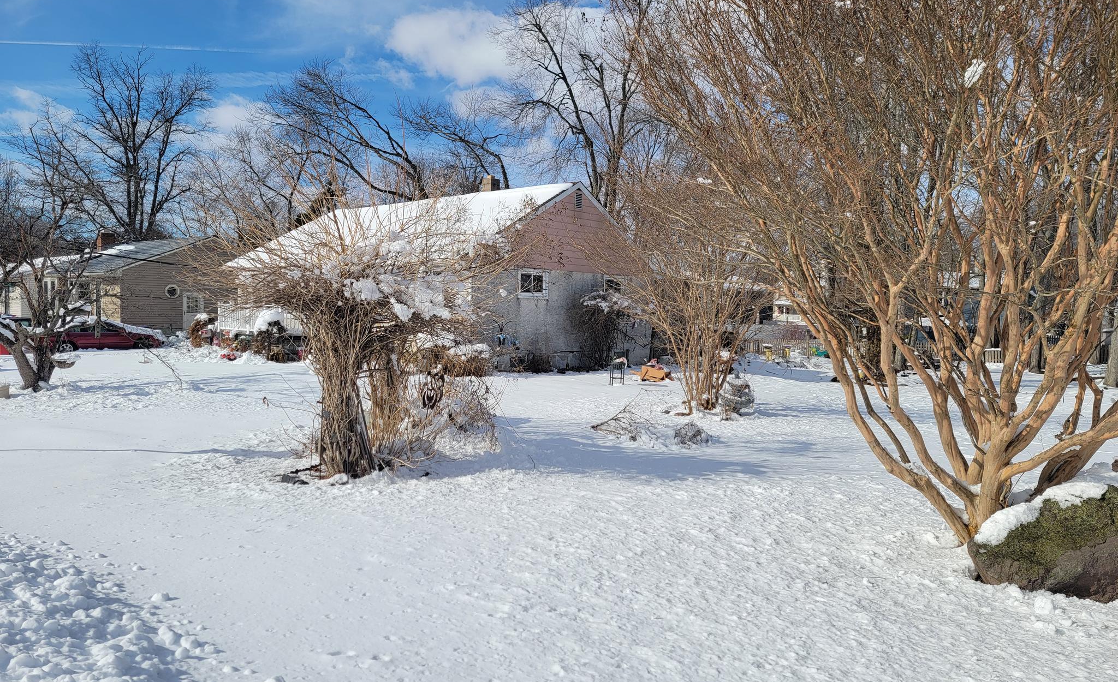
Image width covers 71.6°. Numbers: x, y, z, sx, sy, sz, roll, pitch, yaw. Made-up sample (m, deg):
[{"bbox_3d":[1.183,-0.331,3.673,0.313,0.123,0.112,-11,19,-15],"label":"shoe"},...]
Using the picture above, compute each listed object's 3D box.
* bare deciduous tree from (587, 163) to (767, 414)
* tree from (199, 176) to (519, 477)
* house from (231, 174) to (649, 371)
[{"bbox_3d":[1.958,-0.885,12.717,2.985,4.062,2.900,0,2,0],"label":"bare deciduous tree"},{"bbox_3d":[-2.095,-0.165,8.249,3.138,2.898,2.800,0,2,0],"label":"tree"},{"bbox_3d":[-3.958,-2.364,27.881,11.400,6.250,11.180,1,2,35],"label":"house"}]

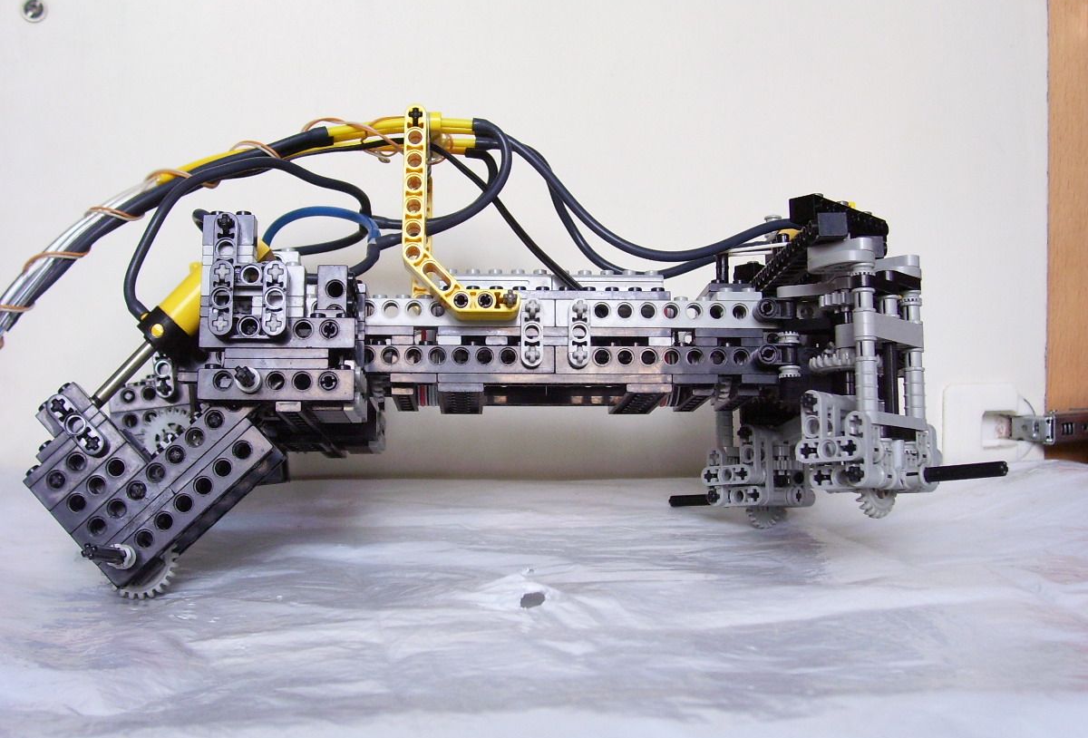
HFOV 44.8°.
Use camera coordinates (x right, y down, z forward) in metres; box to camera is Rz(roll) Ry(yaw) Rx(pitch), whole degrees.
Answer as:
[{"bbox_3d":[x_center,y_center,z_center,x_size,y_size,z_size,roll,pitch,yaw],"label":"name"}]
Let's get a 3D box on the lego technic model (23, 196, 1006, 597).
[{"bbox_3d":[-0.003,0.004,0.474,0.317,0.136,0.165,0,1,-3],"label":"lego technic model"}]

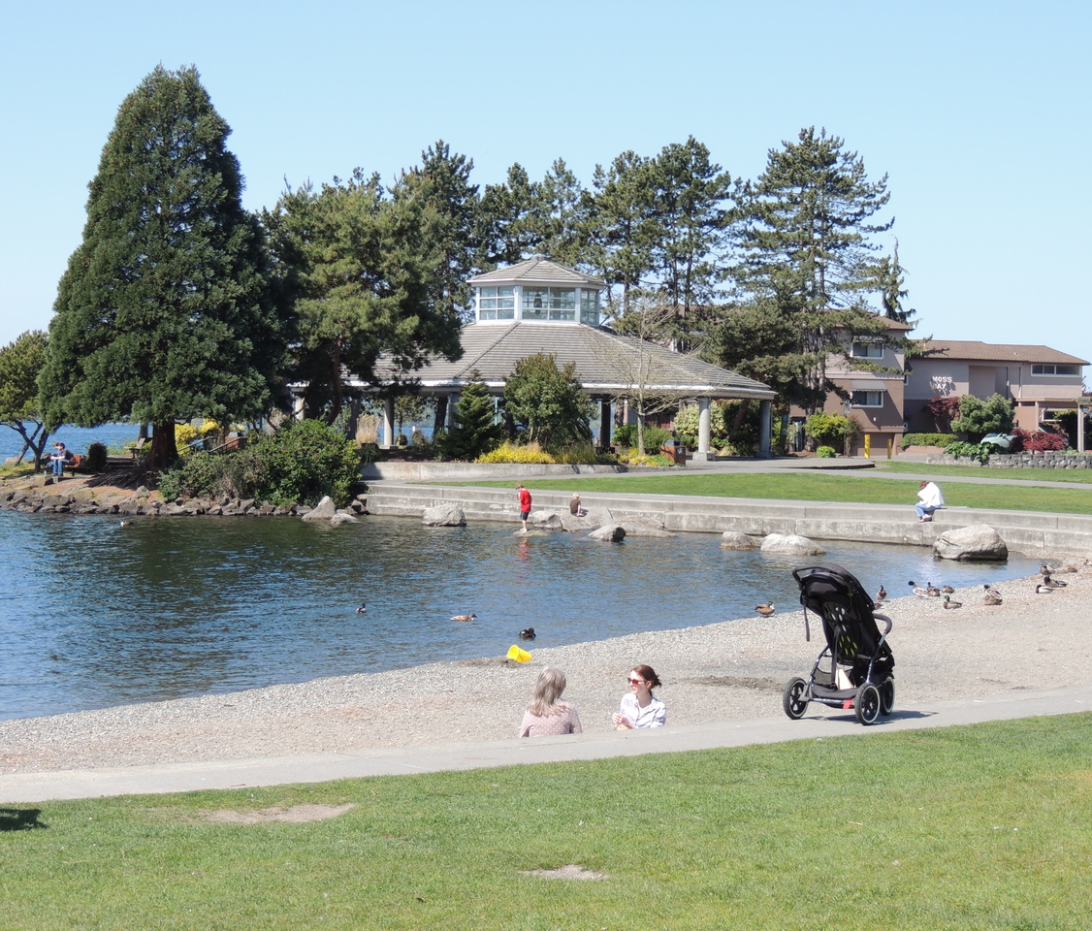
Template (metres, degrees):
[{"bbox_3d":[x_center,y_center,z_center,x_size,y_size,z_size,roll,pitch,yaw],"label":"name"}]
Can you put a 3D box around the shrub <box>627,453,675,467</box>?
[{"bbox_3d":[4.225,-0.253,108.000,1.850,0.560,1.300,1,1,0],"label":"shrub"}]

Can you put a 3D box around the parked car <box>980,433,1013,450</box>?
[{"bbox_3d":[22.600,-1.085,127.000,4.300,1.450,1.750,0,1,-25],"label":"parked car"}]

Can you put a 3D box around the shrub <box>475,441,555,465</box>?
[{"bbox_3d":[-1.207,-0.501,103.000,3.050,0.900,1.500,0,1,0],"label":"shrub"}]

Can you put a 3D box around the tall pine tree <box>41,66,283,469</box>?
[{"bbox_3d":[-14.583,-7.485,102.000,9.100,15.300,8.800,0,1,0],"label":"tall pine tree"}]

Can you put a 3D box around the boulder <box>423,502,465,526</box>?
[{"bbox_3d":[-2.909,1.426,77.200,1.300,0.720,1.050,1,1,0],"label":"boulder"}]

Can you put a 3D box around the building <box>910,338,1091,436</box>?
[{"bbox_3d":[27.468,-4.193,164.000,11.600,7.000,7.200,0,1,-14],"label":"building"}]

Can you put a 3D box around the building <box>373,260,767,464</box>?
[{"bbox_3d":[-0.327,-5.007,123.940,22.800,9.238,19.745,0,1,-11],"label":"building"}]

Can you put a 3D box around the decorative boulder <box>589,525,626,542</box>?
[{"bbox_3d":[1.658,1.827,72.400,0.980,0.440,0.800,0,1,0],"label":"decorative boulder"}]

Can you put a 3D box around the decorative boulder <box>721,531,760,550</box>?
[{"bbox_3d":[4.634,1.810,64.100,0.980,0.470,0.800,1,1,0],"label":"decorative boulder"}]

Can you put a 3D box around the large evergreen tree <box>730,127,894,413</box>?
[{"bbox_3d":[13.065,-8.591,132.000,8.000,15.800,7.600,0,1,0],"label":"large evergreen tree"}]

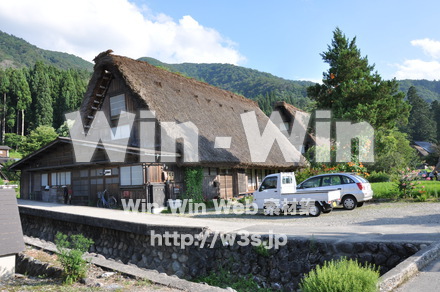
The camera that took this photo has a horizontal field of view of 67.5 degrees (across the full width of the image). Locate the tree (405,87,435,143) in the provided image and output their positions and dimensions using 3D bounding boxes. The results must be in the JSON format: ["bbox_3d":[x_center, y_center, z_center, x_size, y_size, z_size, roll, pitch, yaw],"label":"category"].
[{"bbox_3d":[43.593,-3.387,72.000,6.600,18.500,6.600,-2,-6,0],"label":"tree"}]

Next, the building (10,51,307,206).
[{"bbox_3d":[-4.395,-0.146,27.501,18.800,9.100,17.400,-6,-7,39],"label":"building"}]

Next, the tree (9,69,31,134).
[{"bbox_3d":[-42.595,-8.498,70.000,4.600,16.500,4.600,-2,-6,0],"label":"tree"}]

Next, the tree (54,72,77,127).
[{"bbox_3d":[-32.621,-7.553,69.153,4.800,17.060,4.800,-1,-6,0],"label":"tree"}]

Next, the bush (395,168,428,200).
[{"bbox_3d":[11.042,2.180,19.000,1.600,1.650,1.450,-2,-6,0],"label":"bush"}]

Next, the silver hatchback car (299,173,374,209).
[{"bbox_3d":[5.007,2.198,16.124,4.400,1.630,1.700,-5,-7,34],"label":"silver hatchback car"}]

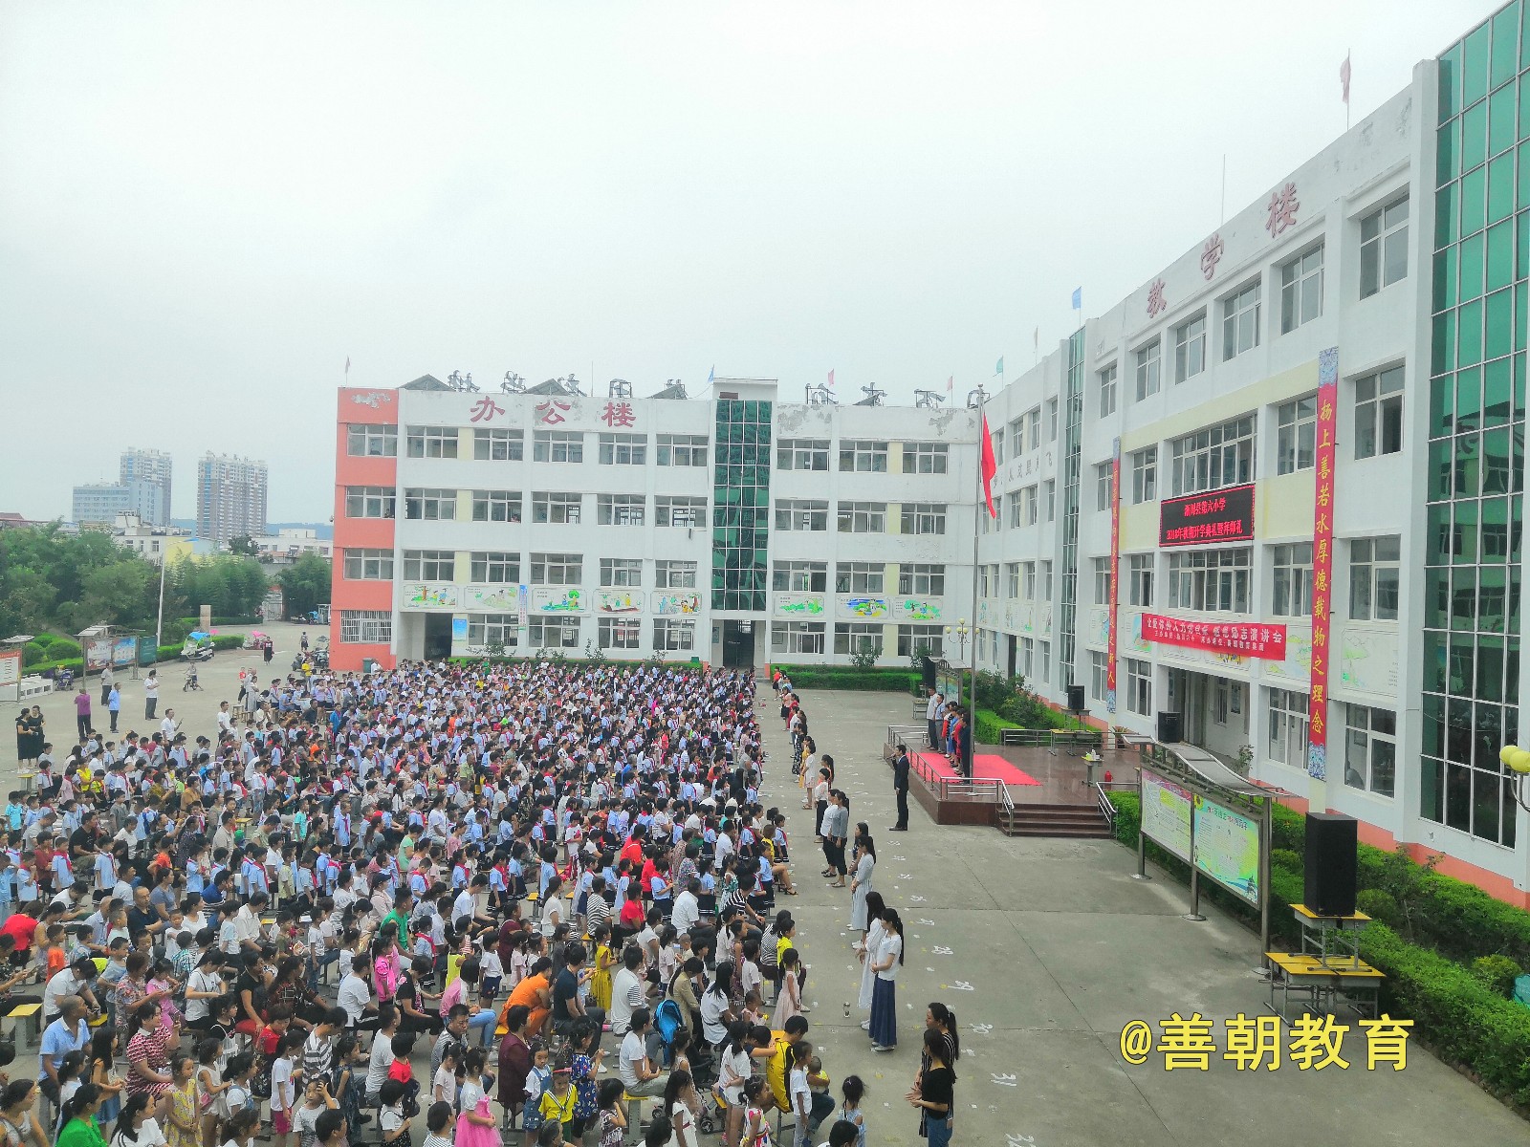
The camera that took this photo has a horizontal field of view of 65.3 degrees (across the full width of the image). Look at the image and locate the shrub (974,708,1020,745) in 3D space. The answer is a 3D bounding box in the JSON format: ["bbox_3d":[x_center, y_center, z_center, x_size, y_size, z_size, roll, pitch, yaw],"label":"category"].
[{"bbox_3d":[7.868,5.460,41.183,0.920,0.920,6.300,2,0,-1],"label":"shrub"}]

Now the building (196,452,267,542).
[{"bbox_3d":[-407.720,-46.698,914.187,24.000,88.800,42.000,1,0,30],"label":"building"}]

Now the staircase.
[{"bbox_3d":[6.468,5.509,26.508,2.380,0.520,1.050,2,0,-2],"label":"staircase"}]

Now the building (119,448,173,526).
[{"bbox_3d":[-474.677,-48.683,917.075,25.000,92.800,25.000,1,0,30],"label":"building"}]

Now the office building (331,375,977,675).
[{"bbox_3d":[-5.835,-2.170,69.400,34.600,15.800,10.000,2,0,-2],"label":"office building"}]

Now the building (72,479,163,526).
[{"bbox_3d":[-397.606,-29.382,733.366,45.000,53.600,24.000,2,0,18],"label":"building"}]

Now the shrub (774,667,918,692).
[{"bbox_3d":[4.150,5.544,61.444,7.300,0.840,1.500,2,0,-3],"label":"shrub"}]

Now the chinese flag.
[{"bbox_3d":[5.320,-2.575,28.251,0.430,2.450,0.300,2,0,-1],"label":"chinese flag"}]

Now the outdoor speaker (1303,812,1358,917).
[{"bbox_3d":[7.315,3.770,15.477,0.480,1.220,0.530,2,0,-1],"label":"outdoor speaker"}]

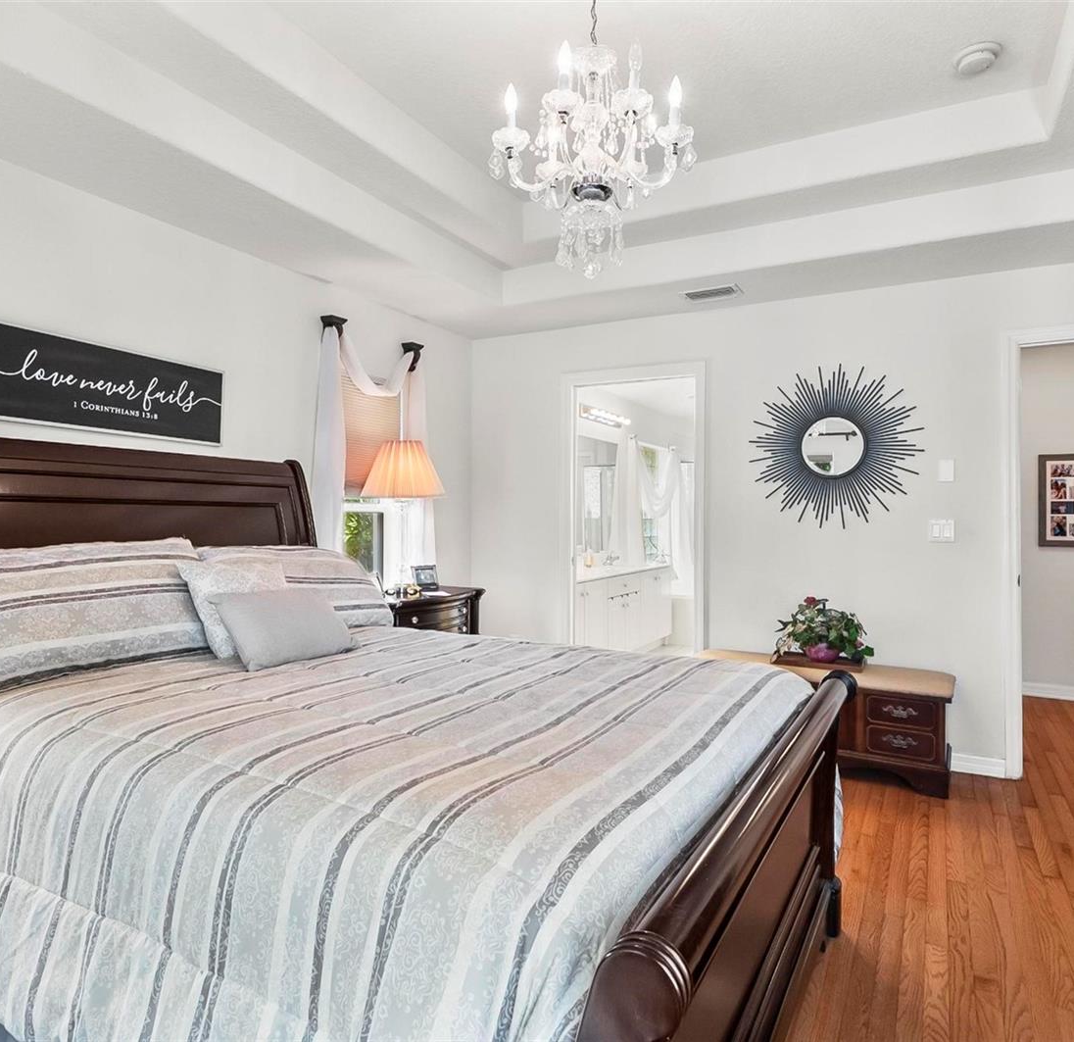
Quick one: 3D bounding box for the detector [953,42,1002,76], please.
[{"bbox_3d":[1.533,-1.595,2.420,0.145,0.045,0.145,0,0,25],"label":"detector"}]

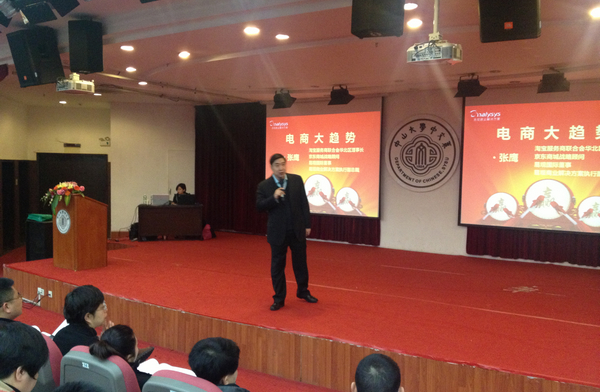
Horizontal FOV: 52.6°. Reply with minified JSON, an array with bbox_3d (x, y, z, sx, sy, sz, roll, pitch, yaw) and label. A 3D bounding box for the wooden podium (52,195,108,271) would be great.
[{"bbox_3d":[-3.399,0.533,9.417,0.590,1.130,0.590,3,3,36],"label":"wooden podium"}]

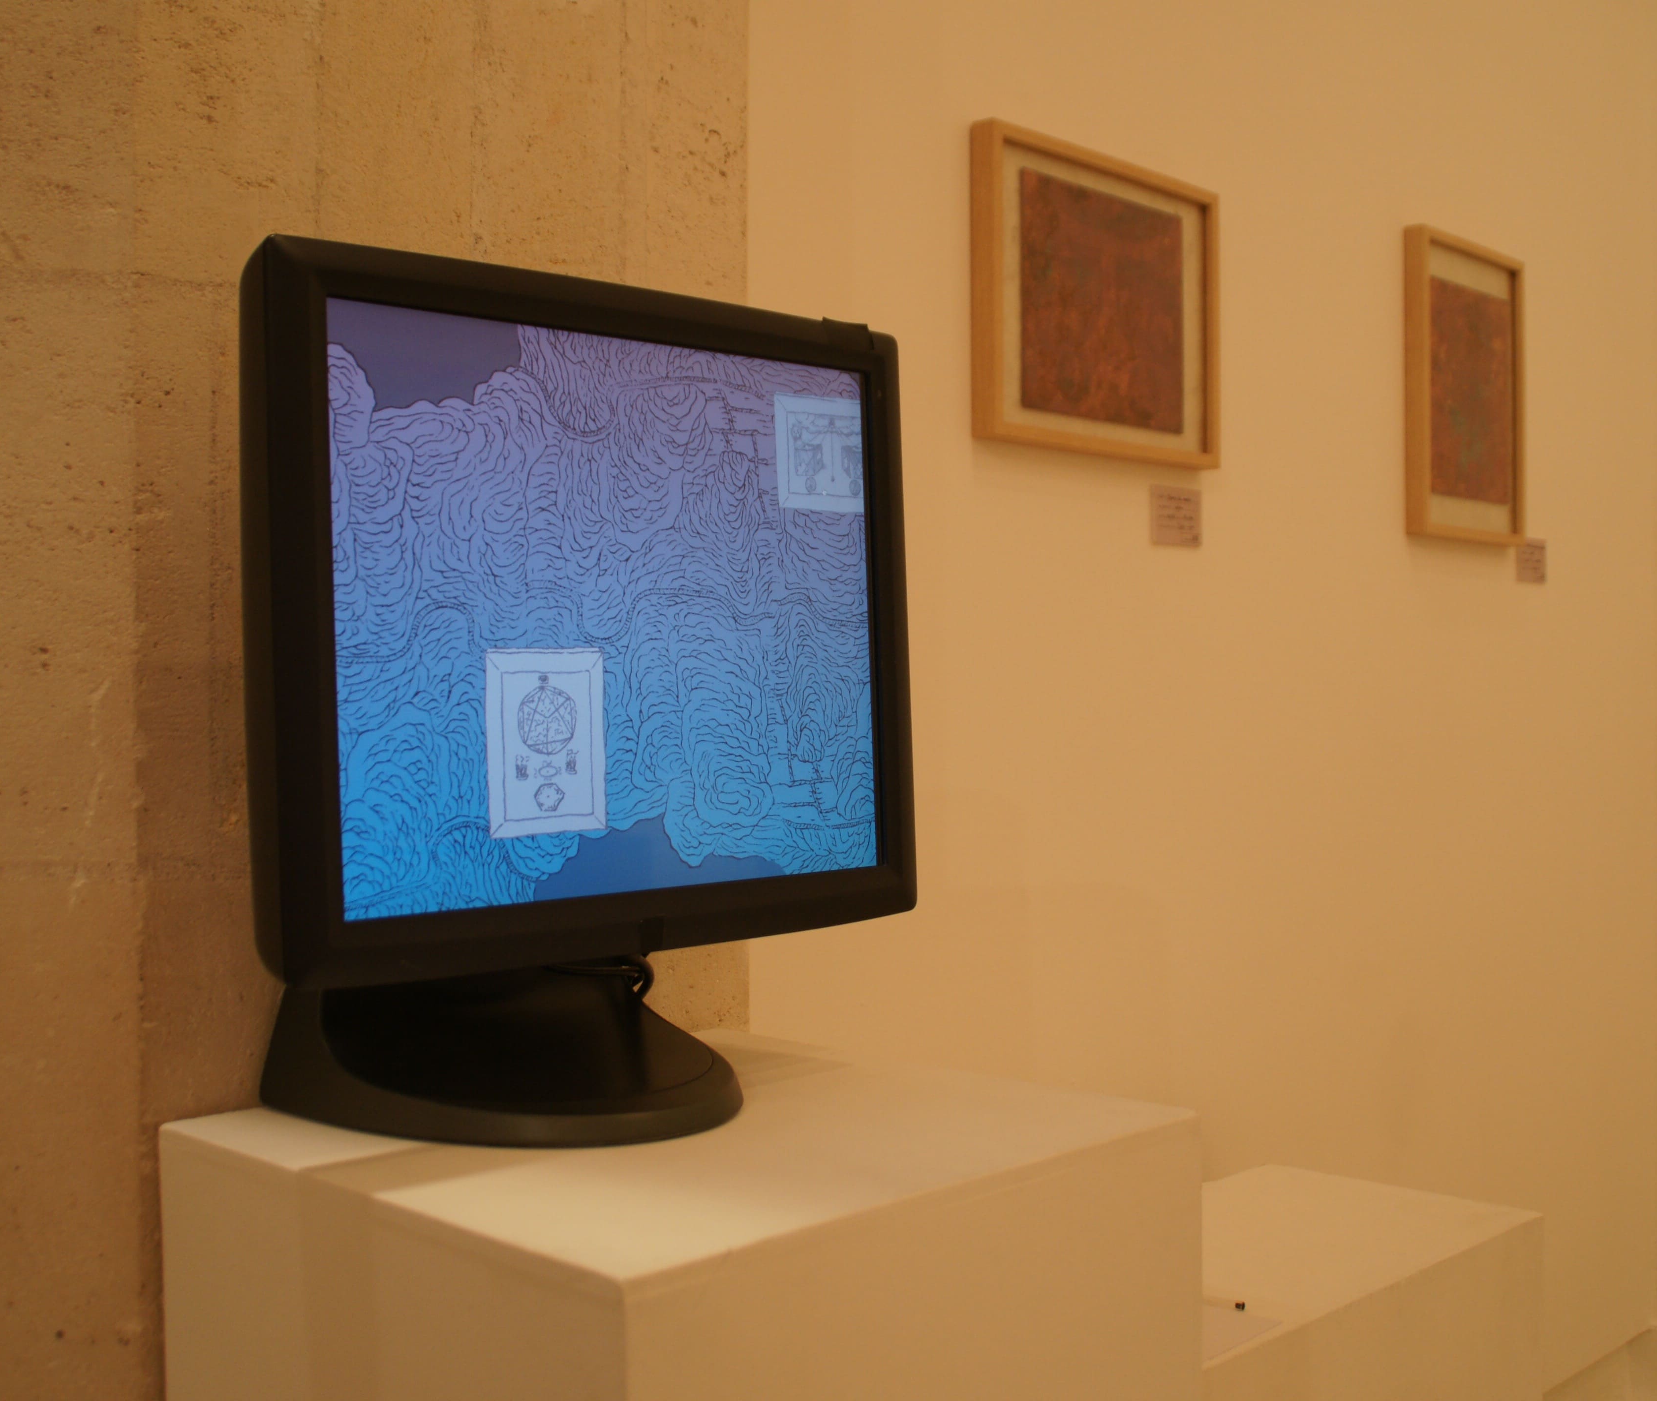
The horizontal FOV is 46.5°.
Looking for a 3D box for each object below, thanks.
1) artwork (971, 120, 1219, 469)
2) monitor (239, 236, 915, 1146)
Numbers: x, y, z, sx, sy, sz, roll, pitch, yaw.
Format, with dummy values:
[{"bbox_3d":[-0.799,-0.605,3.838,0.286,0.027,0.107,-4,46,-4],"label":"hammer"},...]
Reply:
[{"bbox_3d":[0.300,-0.426,2.094,0.029,0.318,0.421,0,1,43],"label":"artwork"},{"bbox_3d":[-0.145,0.002,1.023,0.410,0.424,0.216,-1,1,-43],"label":"monitor"}]

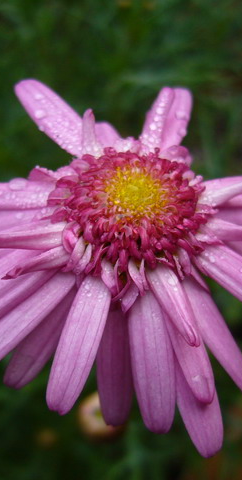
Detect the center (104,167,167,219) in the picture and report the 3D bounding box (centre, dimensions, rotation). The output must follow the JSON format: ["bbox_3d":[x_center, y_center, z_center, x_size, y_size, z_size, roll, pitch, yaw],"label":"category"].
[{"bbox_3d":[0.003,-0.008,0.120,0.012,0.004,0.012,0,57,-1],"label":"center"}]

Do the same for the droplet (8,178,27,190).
[{"bbox_3d":[-0.017,-0.009,0.107,0.003,0.002,0.002,0,52,17],"label":"droplet"}]

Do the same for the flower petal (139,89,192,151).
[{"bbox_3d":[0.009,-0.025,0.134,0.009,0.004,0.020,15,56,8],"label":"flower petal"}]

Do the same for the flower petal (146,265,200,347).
[{"bbox_3d":[0.008,0.009,0.093,0.003,0.003,0.013,-17,64,-15],"label":"flower petal"}]

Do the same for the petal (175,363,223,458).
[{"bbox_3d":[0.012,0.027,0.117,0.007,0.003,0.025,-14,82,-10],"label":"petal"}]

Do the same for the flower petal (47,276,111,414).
[{"bbox_3d":[-0.006,0.015,0.094,0.005,0.003,0.020,11,74,6],"label":"flower petal"}]

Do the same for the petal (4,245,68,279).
[{"bbox_3d":[-0.013,0.004,0.096,0.010,0.003,0.003,-19,56,-10],"label":"petal"}]

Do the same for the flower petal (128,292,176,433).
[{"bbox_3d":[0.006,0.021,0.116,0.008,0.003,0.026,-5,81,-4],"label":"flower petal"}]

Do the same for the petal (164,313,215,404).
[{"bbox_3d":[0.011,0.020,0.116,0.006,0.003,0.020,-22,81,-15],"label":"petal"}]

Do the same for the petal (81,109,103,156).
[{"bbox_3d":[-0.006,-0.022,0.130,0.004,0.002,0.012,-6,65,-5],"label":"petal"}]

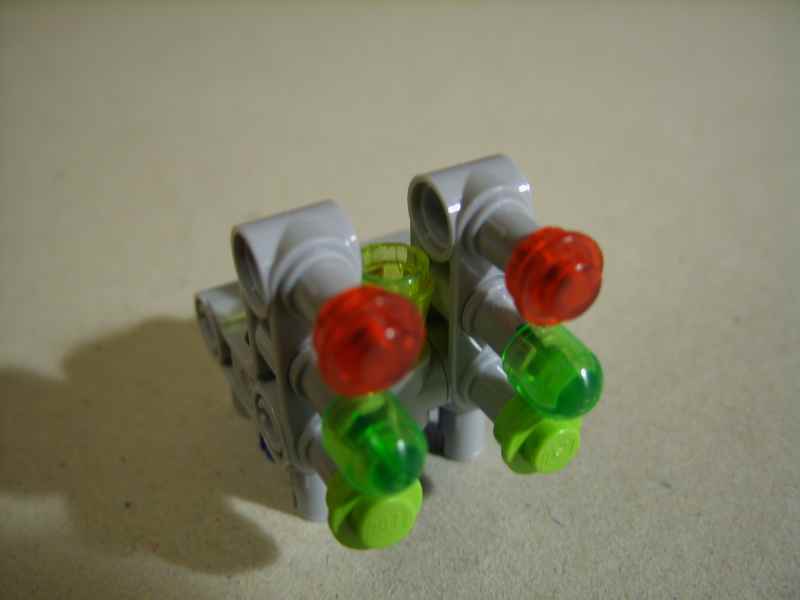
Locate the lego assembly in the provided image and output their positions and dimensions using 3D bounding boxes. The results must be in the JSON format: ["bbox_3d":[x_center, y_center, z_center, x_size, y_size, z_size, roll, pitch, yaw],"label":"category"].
[{"bbox_3d":[-0.002,0.004,0.080,0.024,0.032,0.035,-18,38,-23],"label":"lego assembly"}]

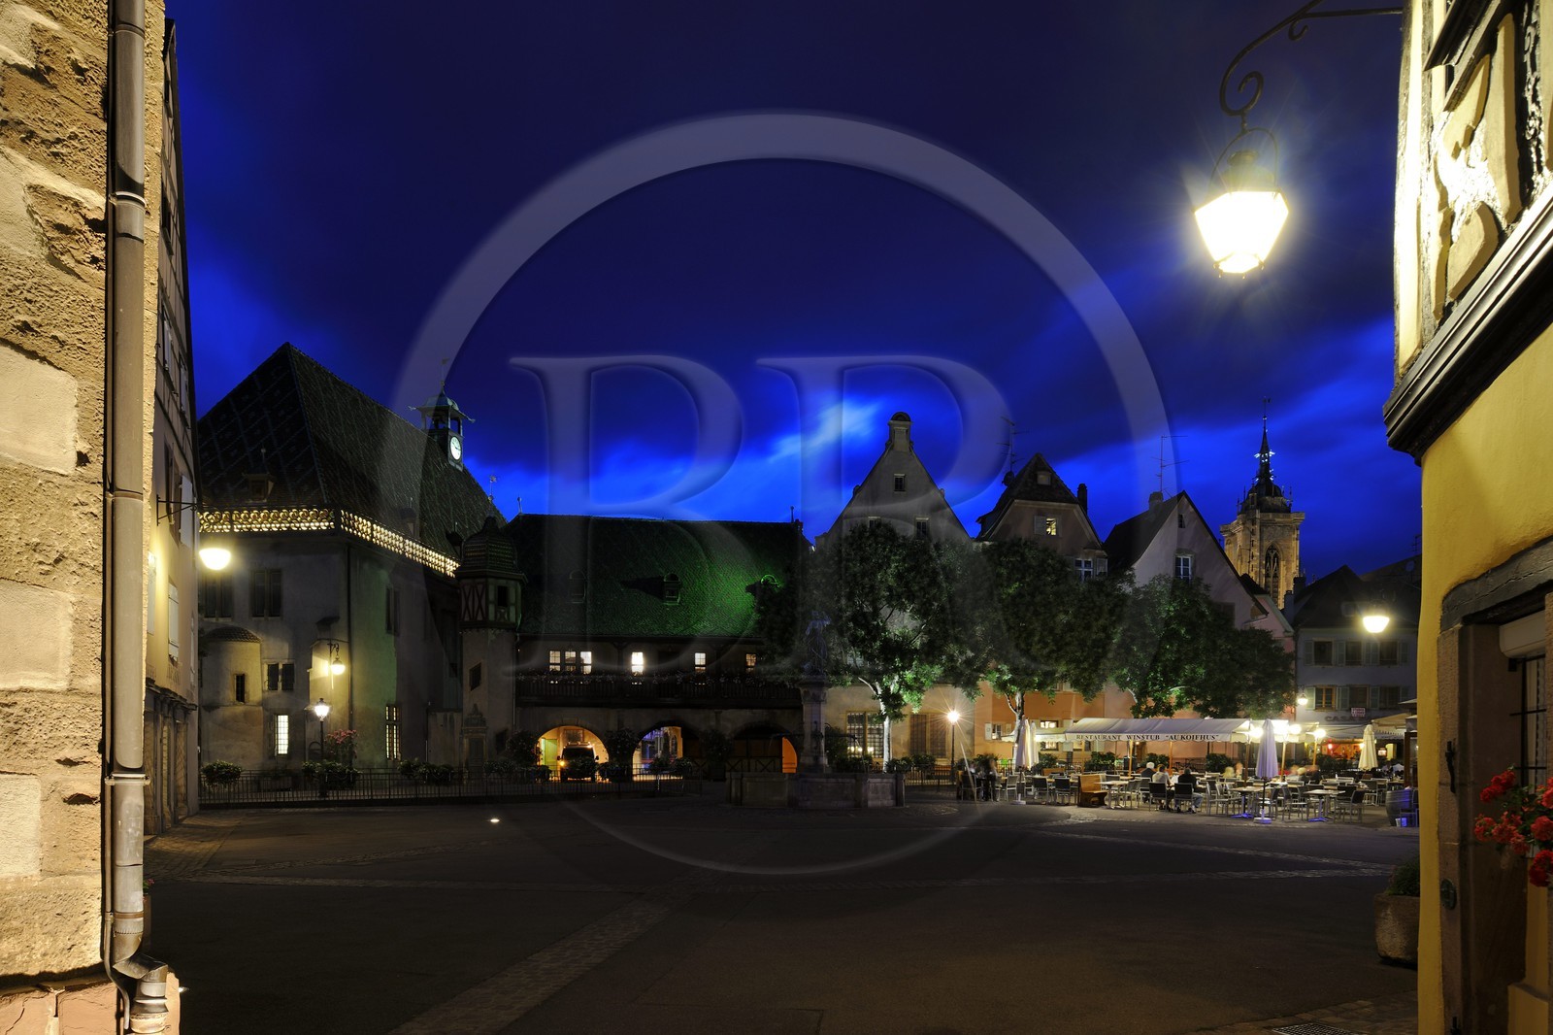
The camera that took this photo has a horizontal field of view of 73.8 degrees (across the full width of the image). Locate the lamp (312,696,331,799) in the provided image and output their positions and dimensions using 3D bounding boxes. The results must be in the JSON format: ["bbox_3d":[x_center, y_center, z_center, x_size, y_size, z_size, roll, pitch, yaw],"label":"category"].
[{"bbox_3d":[-18.025,9.079,41.000,0.600,4.000,0.600,0,-6,0],"label":"lamp"}]

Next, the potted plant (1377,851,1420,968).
[{"bbox_3d":[5.004,3.023,8.000,0.800,0.870,0.700,0,-6,0],"label":"potted plant"}]

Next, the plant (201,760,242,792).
[{"bbox_3d":[-18.397,8.560,34.300,1.350,1.000,0.950,0,-6,0],"label":"plant"}]

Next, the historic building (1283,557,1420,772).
[{"bbox_3d":[33.800,9.800,63.500,7.600,13.300,8.500,0,-6,0],"label":"historic building"}]

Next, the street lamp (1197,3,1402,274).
[{"bbox_3d":[2.650,-1.938,5.250,1.050,1.430,0.480,-1,-6,7],"label":"street lamp"}]

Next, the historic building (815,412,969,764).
[{"bbox_3d":[6.500,4.800,62.500,8.700,20.000,12.000,0,-7,2],"label":"historic building"}]

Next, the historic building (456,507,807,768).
[{"bbox_3d":[-8.400,7.600,62.000,19.000,15.300,11.000,0,-7,4],"label":"historic building"}]

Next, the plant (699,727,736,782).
[{"bbox_3d":[-3.016,12.056,52.500,1.750,2.700,1.700,0,-6,0],"label":"plant"}]

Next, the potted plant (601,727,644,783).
[{"bbox_3d":[-8.340,12.830,56.000,2.200,2.900,2.100,0,-7,2],"label":"potted plant"}]

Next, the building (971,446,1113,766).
[{"bbox_3d":[14.900,5.800,61.500,7.700,17.400,11.500,0,-7,2],"label":"building"}]

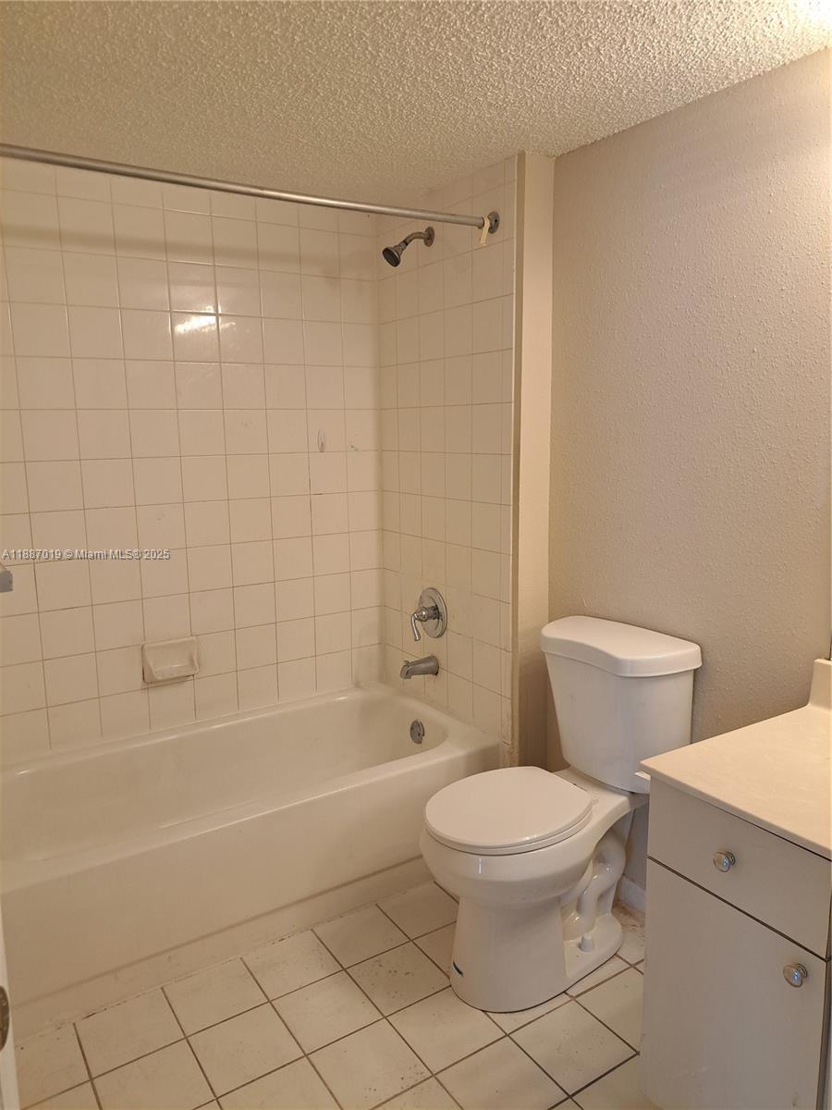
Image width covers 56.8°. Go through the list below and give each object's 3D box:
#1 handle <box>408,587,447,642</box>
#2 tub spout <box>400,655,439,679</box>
[{"bbox_3d":[0.026,0.212,2.700,0.092,0.187,0.178,-7,10,-32],"label":"handle"},{"bbox_3d":[0.006,0.401,2.716,0.146,0.074,0.060,-7,10,-32],"label":"tub spout"}]

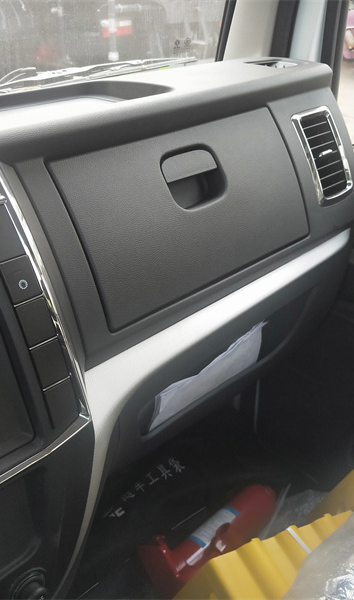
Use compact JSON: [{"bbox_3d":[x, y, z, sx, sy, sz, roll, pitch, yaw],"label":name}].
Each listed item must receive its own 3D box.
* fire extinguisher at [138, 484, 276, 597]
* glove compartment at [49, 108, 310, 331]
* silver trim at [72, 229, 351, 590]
[{"bbox_3d":[0.060,0.441,1.061,0.285,0.095,0.088,-24,19,-35],"label":"fire extinguisher"},{"bbox_3d":[0.006,-0.100,0.654,0.314,0.168,0.085,-26,11,-36],"label":"glove compartment"},{"bbox_3d":[0.045,0.158,0.794,0.467,0.451,0.121,-26,39,-36],"label":"silver trim"}]

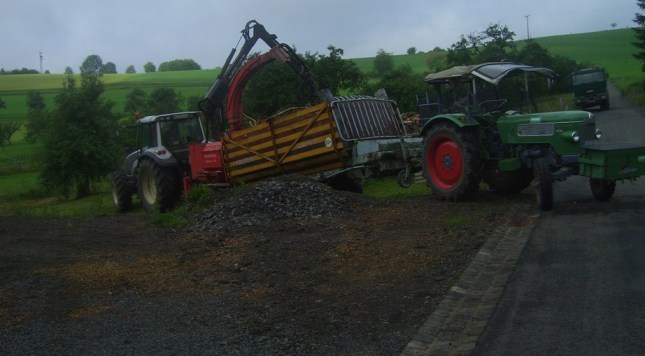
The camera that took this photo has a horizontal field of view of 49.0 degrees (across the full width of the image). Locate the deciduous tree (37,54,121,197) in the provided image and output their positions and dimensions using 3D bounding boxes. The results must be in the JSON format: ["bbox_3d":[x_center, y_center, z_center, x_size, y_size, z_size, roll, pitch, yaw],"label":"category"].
[{"bbox_3d":[-9.436,-2.000,27.500,3.200,5.600,3.200,-3,4,0],"label":"deciduous tree"}]

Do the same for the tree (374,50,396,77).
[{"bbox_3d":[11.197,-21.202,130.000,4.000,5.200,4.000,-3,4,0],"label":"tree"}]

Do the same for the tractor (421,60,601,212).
[{"bbox_3d":[3.480,-0.810,12.550,1.750,2.450,3.500,-6,5,-31],"label":"tractor"}]

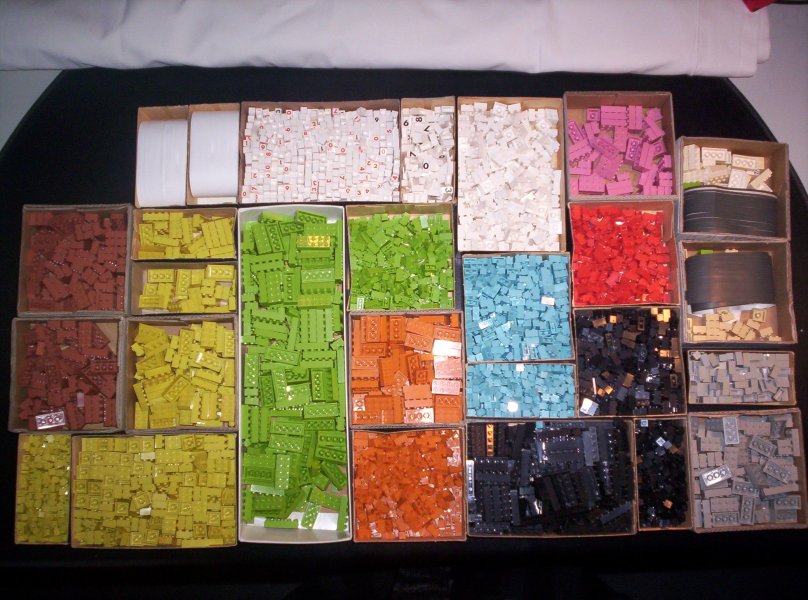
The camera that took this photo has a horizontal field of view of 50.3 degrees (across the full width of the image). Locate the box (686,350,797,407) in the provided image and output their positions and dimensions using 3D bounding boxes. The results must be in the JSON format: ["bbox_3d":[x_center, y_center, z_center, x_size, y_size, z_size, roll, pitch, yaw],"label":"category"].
[{"bbox_3d":[0.245,0.059,0.640,0.077,0.031,0.038,1,83,0],"label":"box"}]

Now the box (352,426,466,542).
[{"bbox_3d":[0.004,0.134,0.631,0.080,0.031,0.079,-1,83,0],"label":"box"}]

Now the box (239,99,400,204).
[{"bbox_3d":[-0.063,-0.110,0.664,0.120,0.028,0.080,-1,83,-1],"label":"box"}]

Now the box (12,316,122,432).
[{"bbox_3d":[-0.246,0.056,0.642,0.081,0.029,0.082,-1,83,-1],"label":"box"}]

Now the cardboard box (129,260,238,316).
[{"bbox_3d":[-0.163,-0.006,0.650,0.079,0.028,0.040,-1,83,-1],"label":"cardboard box"}]

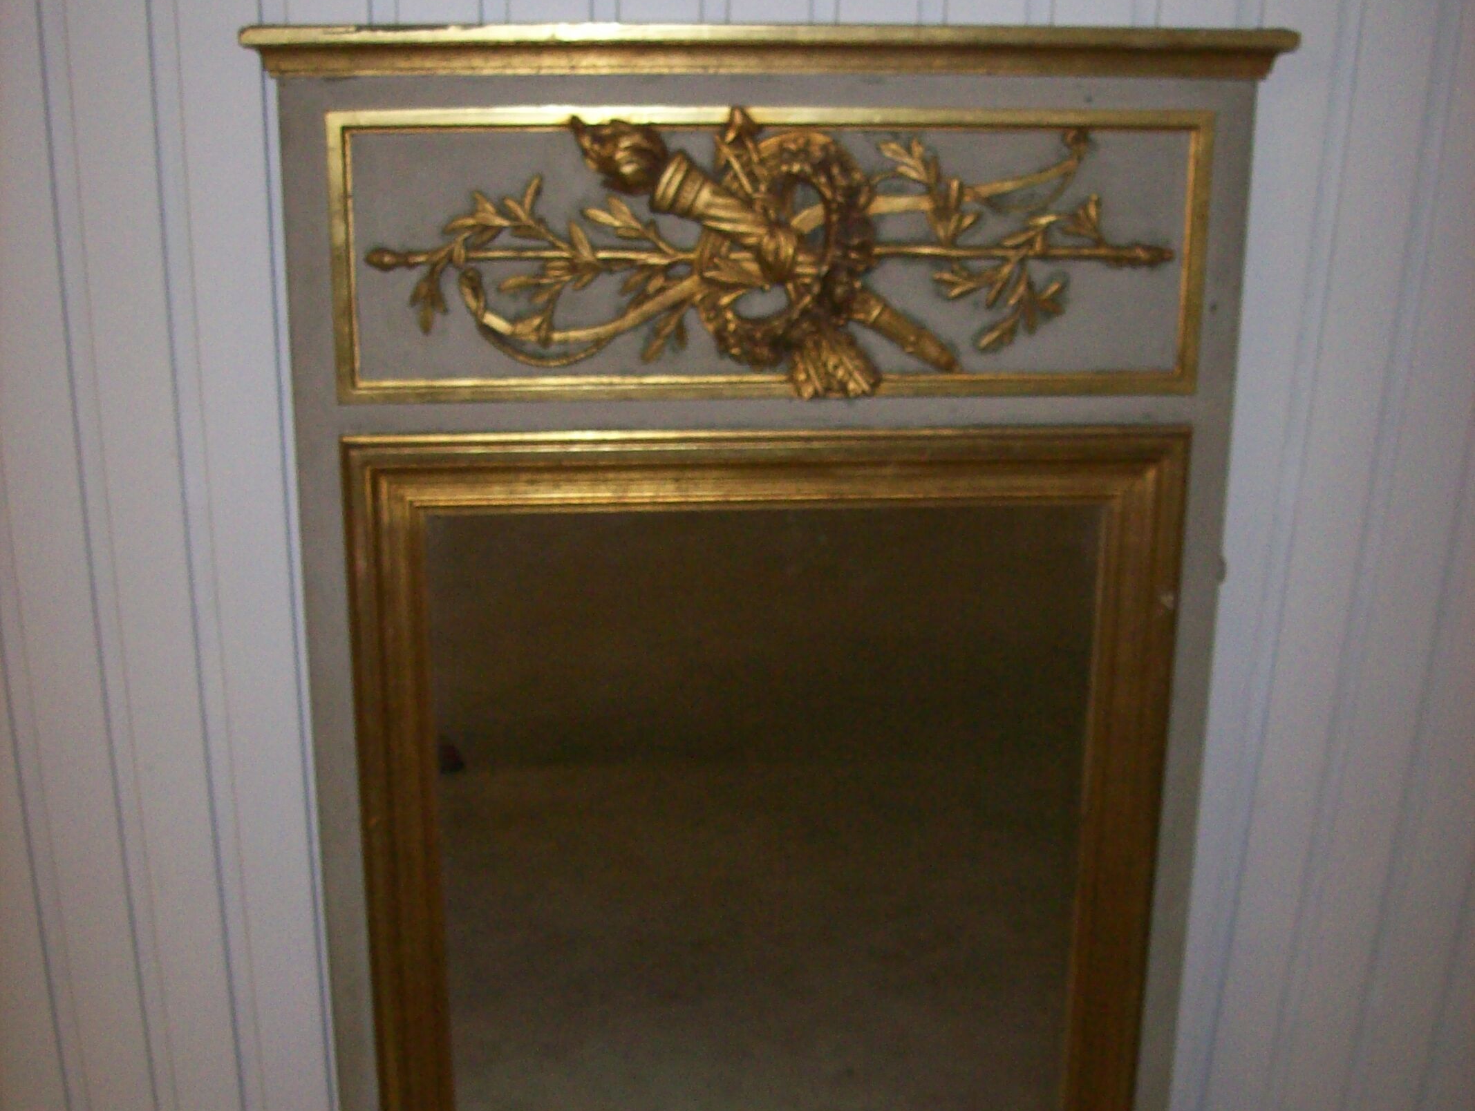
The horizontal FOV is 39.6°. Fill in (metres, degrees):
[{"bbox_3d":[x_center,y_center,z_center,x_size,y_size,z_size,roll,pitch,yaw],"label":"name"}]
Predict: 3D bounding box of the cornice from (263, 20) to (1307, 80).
[{"bbox_3d":[0.032,-0.405,1.642,0.838,0.043,0.069,-1,18,-4],"label":"cornice"}]

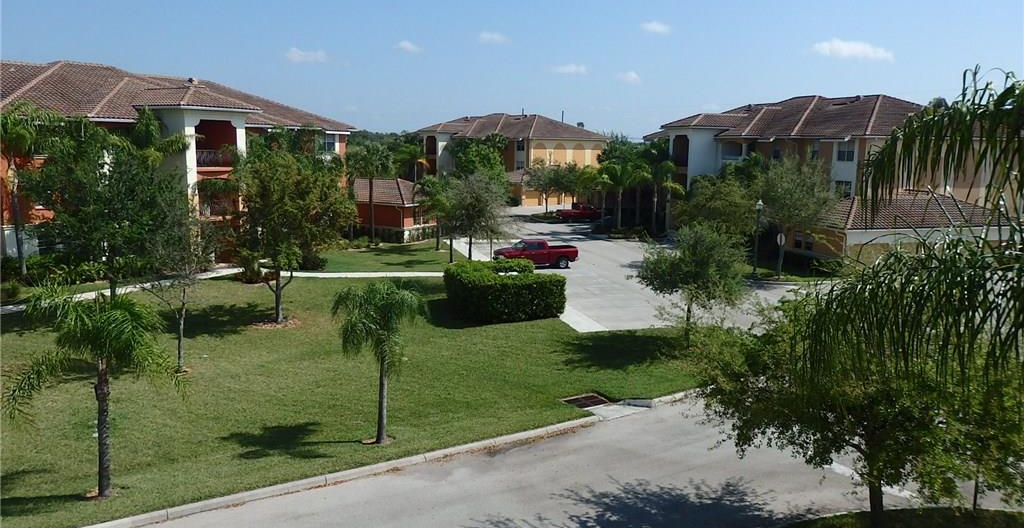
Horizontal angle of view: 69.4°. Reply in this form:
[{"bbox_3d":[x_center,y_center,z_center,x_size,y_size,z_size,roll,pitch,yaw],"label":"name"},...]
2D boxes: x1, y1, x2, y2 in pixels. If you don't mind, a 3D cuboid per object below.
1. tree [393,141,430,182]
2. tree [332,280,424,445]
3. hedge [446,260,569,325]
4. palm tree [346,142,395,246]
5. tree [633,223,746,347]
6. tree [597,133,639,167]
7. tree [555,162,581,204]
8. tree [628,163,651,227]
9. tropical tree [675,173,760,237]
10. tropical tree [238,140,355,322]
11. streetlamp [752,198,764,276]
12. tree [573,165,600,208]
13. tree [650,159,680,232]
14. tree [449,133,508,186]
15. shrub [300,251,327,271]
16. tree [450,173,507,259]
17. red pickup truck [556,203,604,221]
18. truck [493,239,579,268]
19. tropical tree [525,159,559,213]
[{"bbox_3d":[-9.602,-7.538,70.358,3.700,8.120,3.590,0,9,-8],"label":"tree"},{"bbox_3d":[-3.500,2.601,19.436,2.400,4.410,2.330,-1,9,-10],"label":"tree"},{"bbox_3d":[-0.468,1.317,34.815,4.600,1.870,4.900,-1,9,-15],"label":"hedge"},{"bbox_3d":[-11.044,-5.544,57.812,3.740,8.110,3.630,-1,9,-11],"label":"palm tree"},{"bbox_3d":[6.995,0.866,29.310,4.500,5.040,4.360,3,9,13],"label":"tree"},{"bbox_3d":[12.959,-11.308,91.230,5.660,9.680,5.490,2,9,8],"label":"tree"},{"bbox_3d":[6.714,-9.364,89.791,3.390,6.110,3.290,2,9,4],"label":"tree"},{"bbox_3d":[14.135,-7.676,82.485,2.504,7.230,2.504,2,8,10],"label":"tree"},{"bbox_3d":[14.913,-3.320,53.825,5.839,6.630,5.839,2,8,15],"label":"tropical tree"},{"bbox_3d":[-9.377,-1.344,32.300,5.040,7.910,4.890,-2,9,-16],"label":"tropical tree"},{"bbox_3d":[15.841,-1.709,47.919,0.500,5.100,0.500,3,8,18],"label":"streetlamp"},{"bbox_3d":[9.250,-9.325,90.873,3.190,5.760,3.090,2,9,6],"label":"tree"},{"bbox_3d":[14.598,-6.404,69.862,3.198,7.072,3.198,1,9,0],"label":"tree"},{"bbox_3d":[-4.336,-11.728,97.272,7.587,10.970,7.587,0,8,-3],"label":"tree"},{"bbox_3d":[-13.605,-0.287,50.603,1.800,1.300,1.700,-2,8,-15],"label":"shrub"},{"bbox_3d":[-2.409,-3.394,54.109,4.509,6.560,4.509,0,8,-3],"label":"tree"},{"bbox_3d":[7.928,-6.096,85.305,5.600,1.870,1.980,-2,9,-18],"label":"red pickup truck"},{"bbox_3d":[1.704,-0.802,52.466,5.800,1.920,2.000,-2,8,-13],"label":"truck"},{"bbox_3d":[3.794,-9.708,91.826,4.457,6.738,4.457,1,9,0],"label":"tropical tree"}]

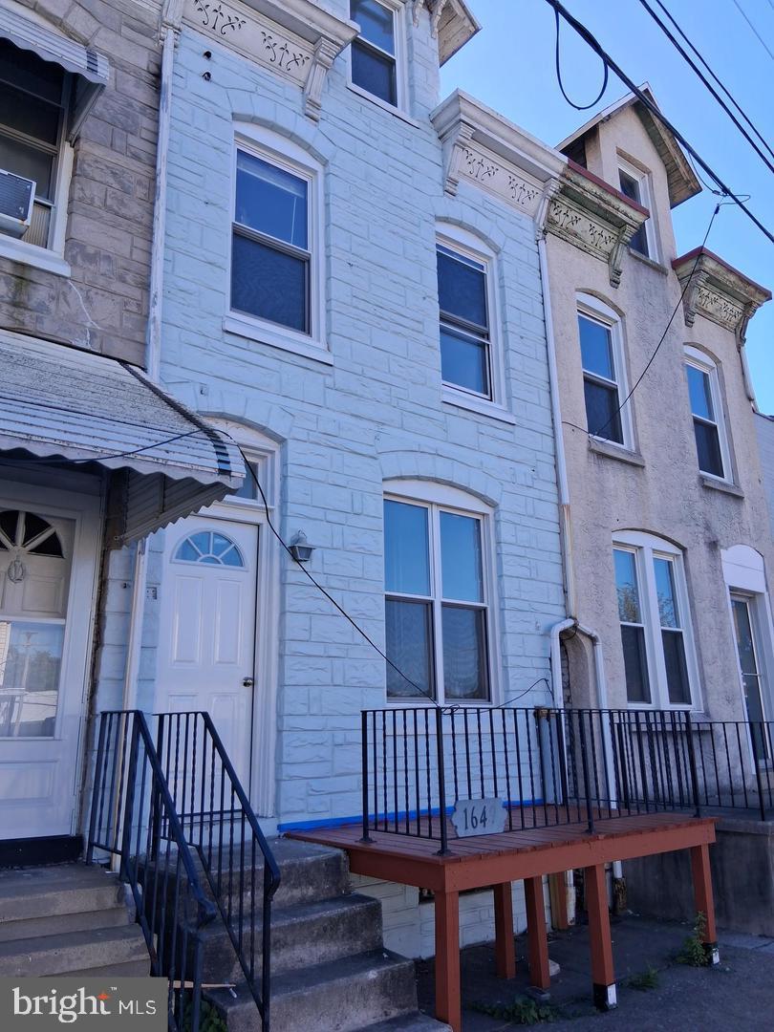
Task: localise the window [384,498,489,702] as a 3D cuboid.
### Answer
[{"bbox_3d":[0.441,0.727,6.689,1.230,1.735,0.115,10,-19,-36],"label":"window"}]

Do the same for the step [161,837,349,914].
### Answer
[{"bbox_3d":[-0.892,2.055,4.444,1.010,0.205,0.954,10,-19,-36],"label":"step"}]

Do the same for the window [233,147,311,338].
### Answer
[{"bbox_3d":[-0.949,-2.321,6.488,0.785,1.610,0.110,10,-19,-36],"label":"window"}]

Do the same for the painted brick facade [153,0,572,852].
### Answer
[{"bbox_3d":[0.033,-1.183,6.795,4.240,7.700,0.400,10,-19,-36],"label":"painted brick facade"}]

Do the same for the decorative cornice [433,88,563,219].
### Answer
[{"bbox_3d":[1.215,-3.602,8.104,1.601,0.870,0.445,10,-19,-36],"label":"decorative cornice"}]

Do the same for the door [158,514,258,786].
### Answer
[{"bbox_3d":[-1.270,1.007,5.442,0.762,2.037,0.060,10,-19,-36],"label":"door"}]

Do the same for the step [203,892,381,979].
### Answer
[{"bbox_3d":[-0.524,2.125,3.916,1.020,0.226,0.294,10,-19,-36],"label":"step"}]

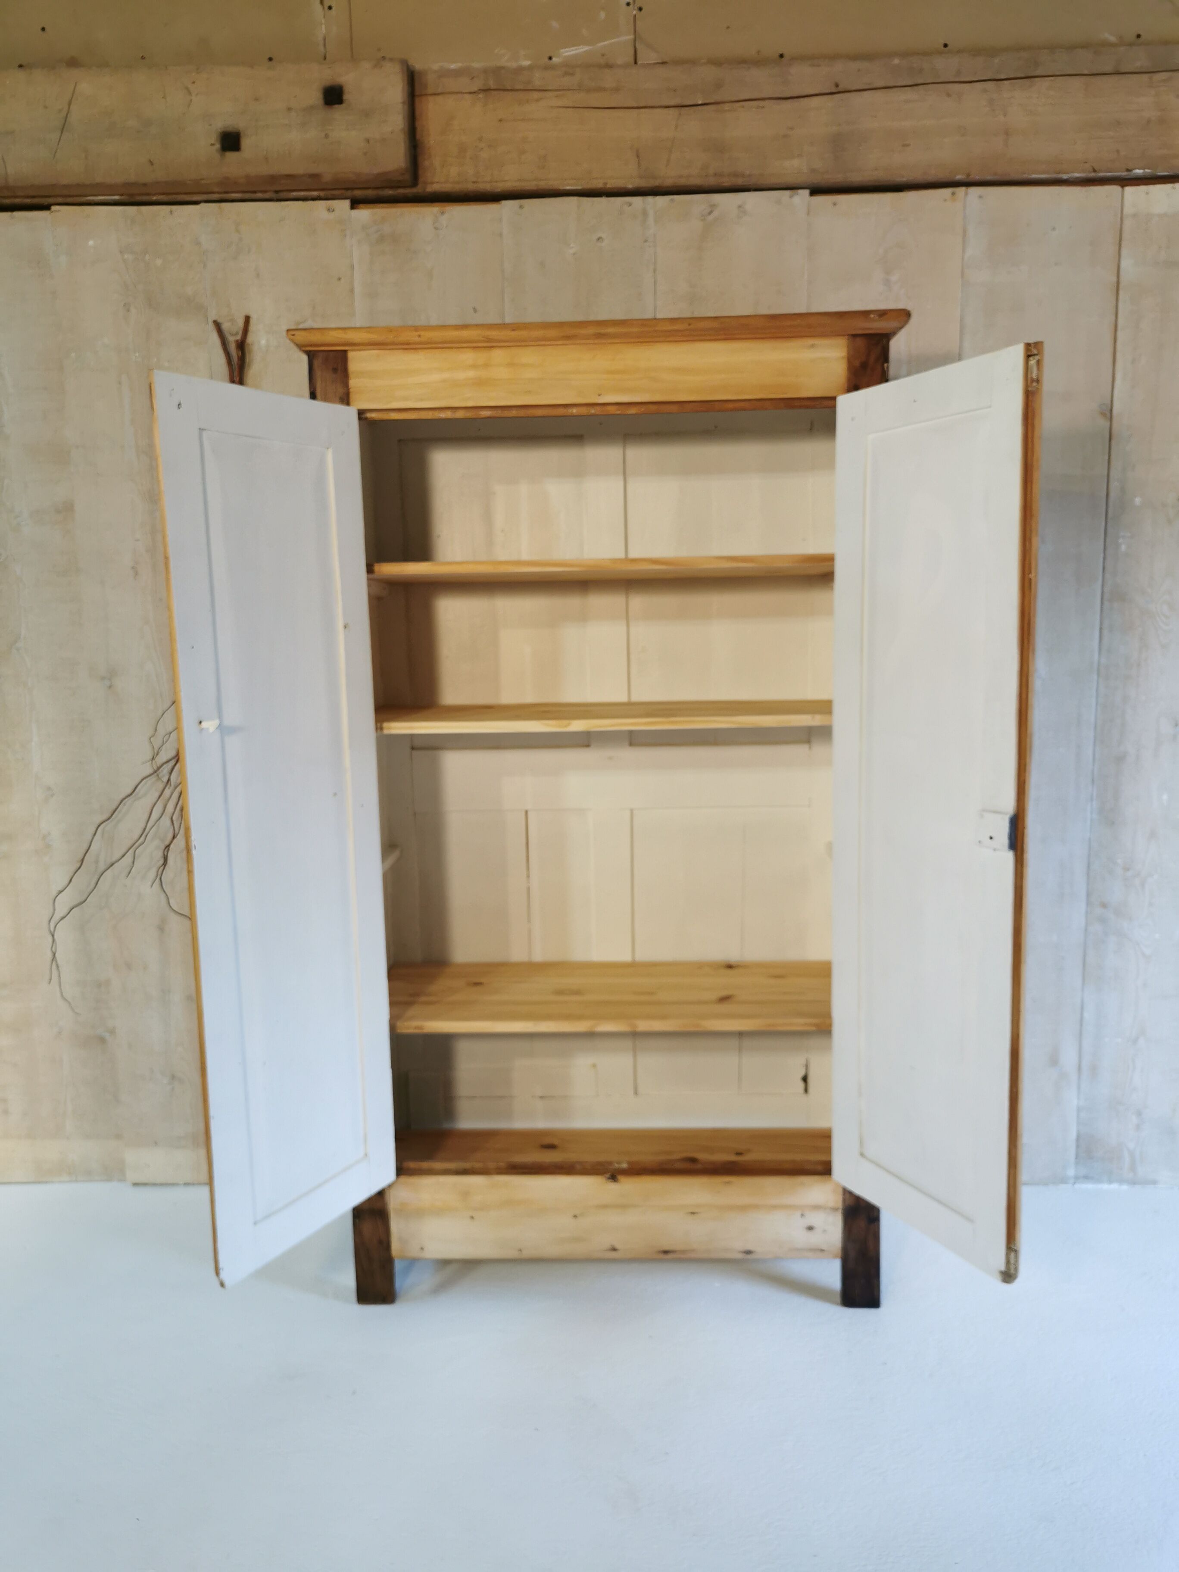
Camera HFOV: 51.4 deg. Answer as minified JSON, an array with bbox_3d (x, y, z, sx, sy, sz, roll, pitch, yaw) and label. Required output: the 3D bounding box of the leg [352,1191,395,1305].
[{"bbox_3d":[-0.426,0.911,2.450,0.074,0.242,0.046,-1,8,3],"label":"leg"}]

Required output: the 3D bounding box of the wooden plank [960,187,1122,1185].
[{"bbox_3d":[0.975,-0.161,2.748,0.317,2.220,0.029,-1,8,3],"label":"wooden plank"}]

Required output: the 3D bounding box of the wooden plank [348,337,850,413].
[{"bbox_3d":[0.013,-0.734,2.191,0.886,0.106,0.027,-1,8,3],"label":"wooden plank"}]

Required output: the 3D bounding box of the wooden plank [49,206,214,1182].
[{"bbox_3d":[-0.990,-0.150,2.848,0.332,2.261,0.029,-1,8,3],"label":"wooden plank"}]

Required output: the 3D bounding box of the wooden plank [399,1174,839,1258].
[{"bbox_3d":[0.050,0.841,2.407,0.886,0.173,0.027,-1,8,3],"label":"wooden plank"}]

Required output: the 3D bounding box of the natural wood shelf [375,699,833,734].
[{"bbox_3d":[0.038,-0.141,2.485,0.979,0.020,0.407,-1,8,3],"label":"natural wood shelf"}]

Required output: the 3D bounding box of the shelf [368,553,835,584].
[{"bbox_3d":[0.031,-0.430,2.445,0.979,0.020,0.407,-1,8,3],"label":"shelf"}]

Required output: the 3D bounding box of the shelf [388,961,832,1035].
[{"bbox_3d":[0.051,0.436,2.564,0.979,0.020,0.407,-1,8,3],"label":"shelf"}]

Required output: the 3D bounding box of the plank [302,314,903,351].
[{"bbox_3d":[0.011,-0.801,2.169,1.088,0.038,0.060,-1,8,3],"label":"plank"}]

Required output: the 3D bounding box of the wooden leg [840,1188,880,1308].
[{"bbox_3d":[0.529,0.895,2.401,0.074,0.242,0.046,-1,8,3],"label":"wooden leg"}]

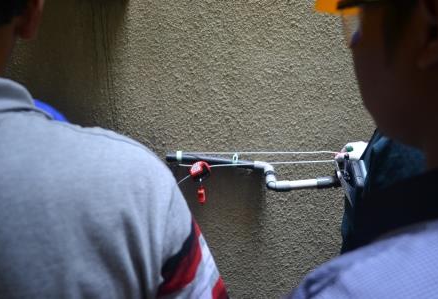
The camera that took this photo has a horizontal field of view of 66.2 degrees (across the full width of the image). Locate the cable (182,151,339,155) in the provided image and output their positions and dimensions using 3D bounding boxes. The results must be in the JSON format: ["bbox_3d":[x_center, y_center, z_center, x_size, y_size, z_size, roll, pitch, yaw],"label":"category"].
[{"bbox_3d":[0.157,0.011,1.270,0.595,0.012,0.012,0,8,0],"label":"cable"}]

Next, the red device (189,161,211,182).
[{"bbox_3d":[-0.068,0.081,1.240,0.076,0.076,0.045,3,9,19],"label":"red device"}]

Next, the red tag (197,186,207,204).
[{"bbox_3d":[-0.061,0.170,1.240,0.034,0.064,0.020,1,8,9],"label":"red tag"}]

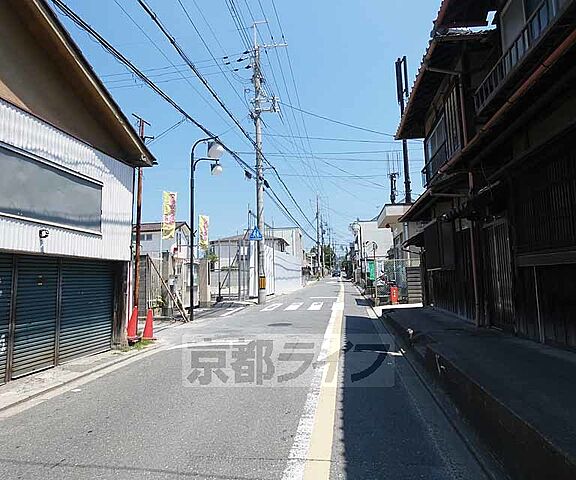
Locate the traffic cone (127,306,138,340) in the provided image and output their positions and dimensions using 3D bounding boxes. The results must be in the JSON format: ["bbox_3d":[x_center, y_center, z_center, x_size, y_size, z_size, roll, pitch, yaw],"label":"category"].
[{"bbox_3d":[-3.448,1.867,7.750,0.370,0.700,0.370,0,-5,0],"label":"traffic cone"}]

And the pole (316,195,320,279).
[{"bbox_3d":[4.953,-0.352,56.629,0.500,13.800,0.450,-2,-5,9],"label":"pole"}]

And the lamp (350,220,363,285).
[{"bbox_3d":[6.028,1.188,30.500,1.080,5.700,0.500,-1,-5,9],"label":"lamp"}]

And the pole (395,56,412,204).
[{"bbox_3d":[7.131,-4.019,20.645,0.850,14.500,0.800,-2,-5,9],"label":"pole"}]

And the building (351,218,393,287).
[{"bbox_3d":[11.333,1.420,38.166,7.000,6.700,9.000,-2,-5,9],"label":"building"}]

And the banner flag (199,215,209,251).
[{"bbox_3d":[-4.076,-0.354,16.800,0.550,1.750,0.060,1,-5,-12],"label":"banner flag"}]

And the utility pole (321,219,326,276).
[{"bbox_3d":[6.862,1.450,67.000,1.100,11.700,0.900,-1,-5,9],"label":"utility pole"}]

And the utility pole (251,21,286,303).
[{"bbox_3d":[-0.832,-3.992,17.044,1.700,14.100,0.600,-2,-5,9],"label":"utility pole"}]

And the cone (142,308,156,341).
[{"bbox_3d":[-3.177,1.914,7.978,0.320,0.700,0.320,-2,-5,9],"label":"cone"}]

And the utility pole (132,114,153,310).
[{"bbox_3d":[-3.946,-0.494,9.257,0.350,5.800,0.600,-2,-5,9],"label":"utility pole"}]

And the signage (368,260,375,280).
[{"bbox_3d":[7.262,2.640,30.000,0.530,1.680,0.060,-1,-5,10],"label":"signage"}]

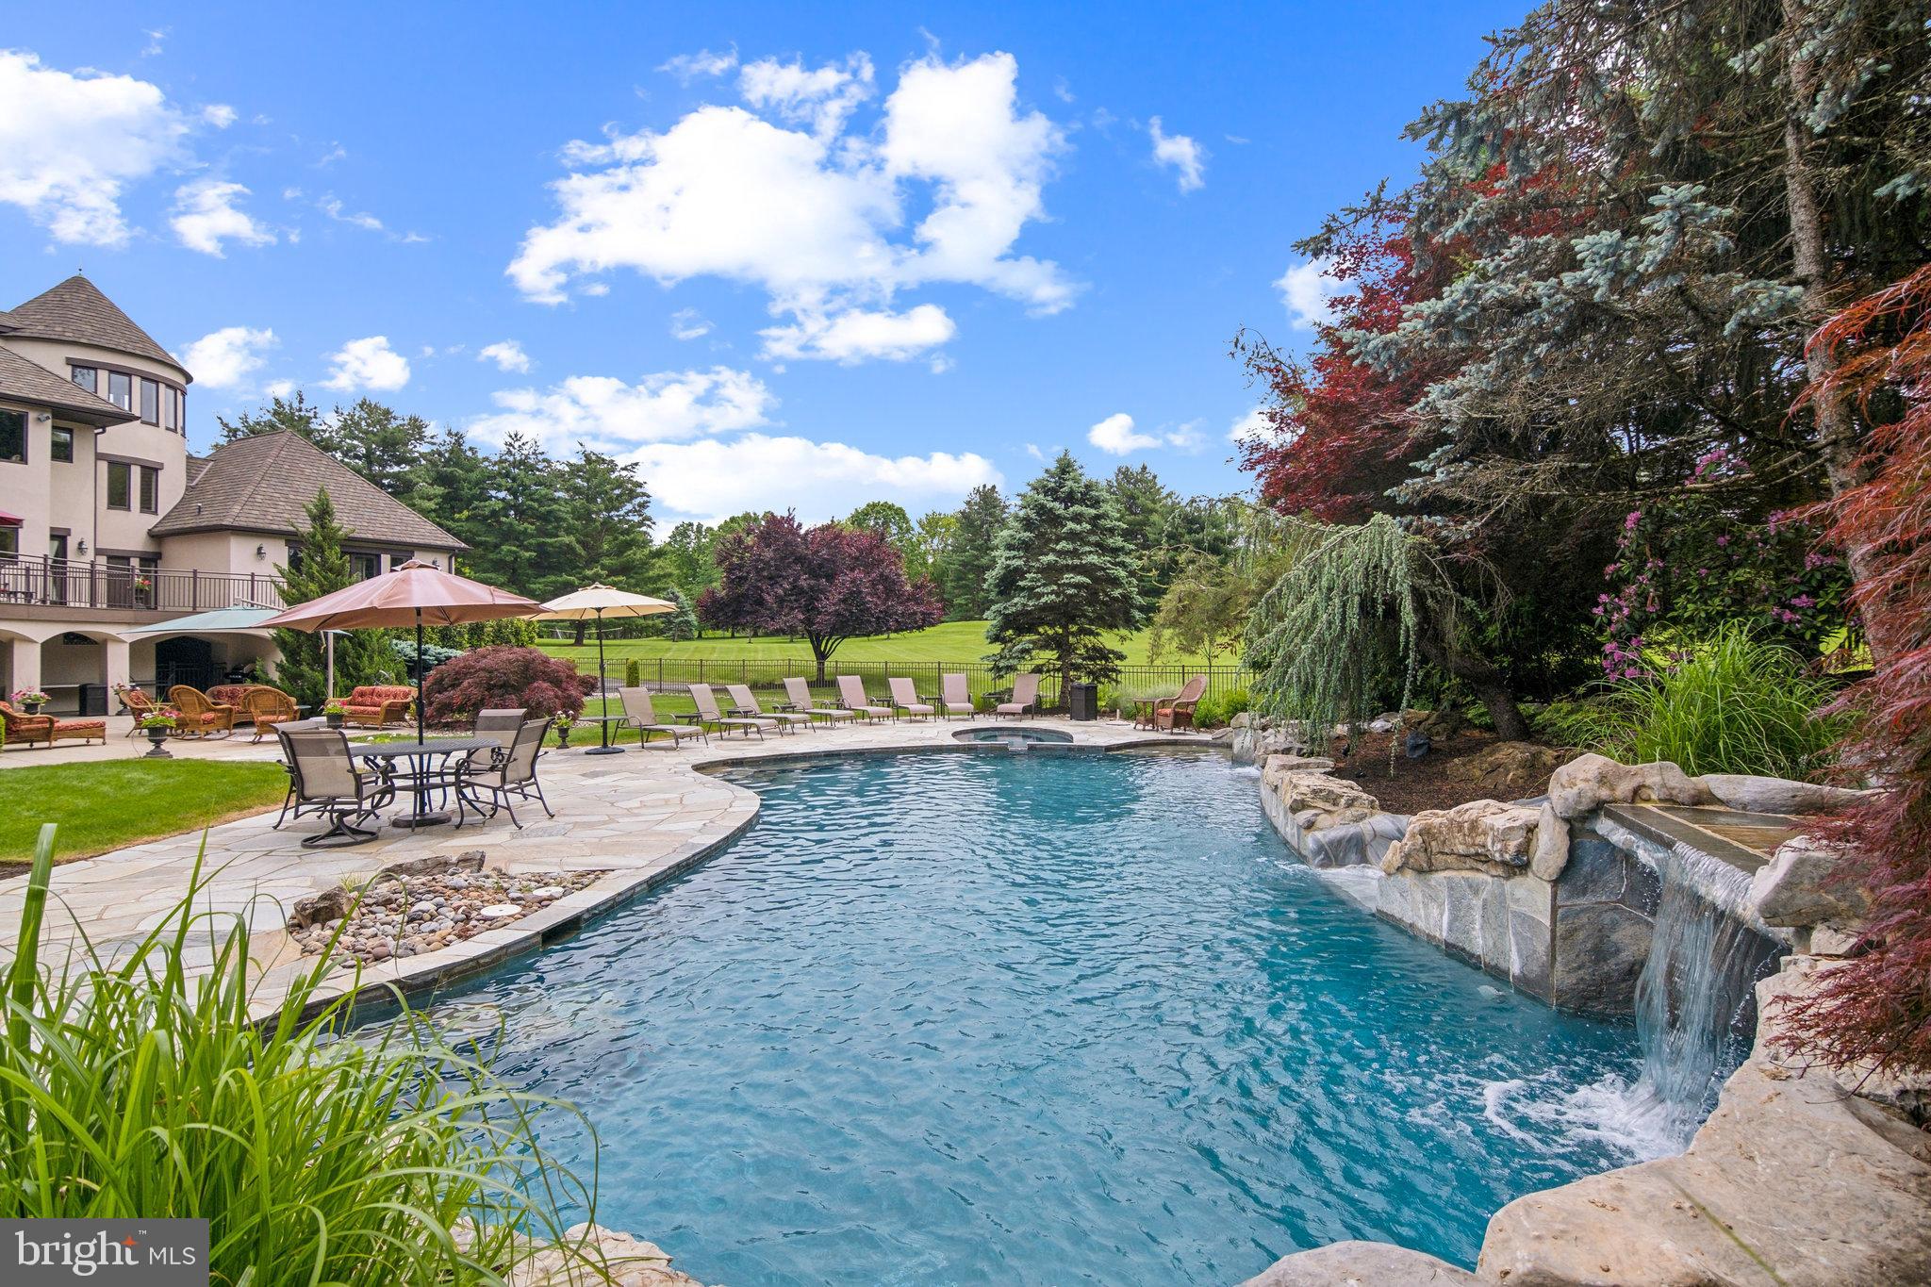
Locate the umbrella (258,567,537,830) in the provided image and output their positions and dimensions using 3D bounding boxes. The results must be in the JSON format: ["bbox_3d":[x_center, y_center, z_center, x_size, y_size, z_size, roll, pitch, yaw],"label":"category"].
[{"bbox_3d":[-5.383,0.465,8.999,2.500,2.560,2.500,0,0,0],"label":"umbrella"}]

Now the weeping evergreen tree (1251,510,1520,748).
[{"bbox_3d":[4.729,-0.145,10.300,3.200,2.680,2.800,0,0,0],"label":"weeping evergreen tree"}]

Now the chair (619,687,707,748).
[{"bbox_3d":[-5.169,1.267,15.569,1.573,0.977,0.700,0,0,31],"label":"chair"}]

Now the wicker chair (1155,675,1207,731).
[{"bbox_3d":[4.260,1.209,17.902,0.850,1.100,0.680,0,0,-16],"label":"wicker chair"}]

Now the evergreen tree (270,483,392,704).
[{"bbox_3d":[-16.050,-1.049,23.009,2.700,5.650,2.700,0,0,0],"label":"evergreen tree"}]

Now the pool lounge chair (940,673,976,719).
[{"bbox_3d":[-0.160,1.261,21.452,0.680,1.020,1.600,0,0,-6],"label":"pool lounge chair"}]

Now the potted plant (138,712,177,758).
[{"bbox_3d":[-12.309,1.373,13.898,0.470,0.760,0.470,0,0,0],"label":"potted plant"}]

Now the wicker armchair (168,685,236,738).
[{"bbox_3d":[-14.050,1.258,16.748,0.760,1.000,0.860,0,0,5],"label":"wicker armchair"}]

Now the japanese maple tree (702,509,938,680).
[{"bbox_3d":[-5.828,-1.782,36.500,9.600,6.830,9.000,0,0,0],"label":"japanese maple tree"}]

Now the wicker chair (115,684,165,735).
[{"bbox_3d":[-15.500,1.277,17.302,0.800,0.960,0.700,0,0,-20],"label":"wicker chair"}]

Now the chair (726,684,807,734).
[{"bbox_3d":[-3.825,1.300,18.028,1.768,0.920,0.700,0,0,30],"label":"chair"}]

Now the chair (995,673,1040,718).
[{"bbox_3d":[1.250,1.261,21.402,0.680,1.020,1.600,0,0,21],"label":"chair"}]

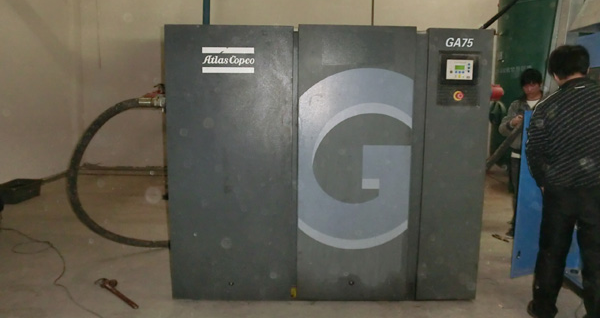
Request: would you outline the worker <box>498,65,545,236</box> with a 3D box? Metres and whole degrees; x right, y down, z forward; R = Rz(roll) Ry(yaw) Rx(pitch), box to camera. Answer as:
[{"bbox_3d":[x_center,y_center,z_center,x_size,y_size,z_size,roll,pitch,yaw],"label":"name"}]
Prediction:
[{"bbox_3d":[2.259,-0.052,4.347,0.560,1.680,0.420,4,8,22],"label":"worker"}]

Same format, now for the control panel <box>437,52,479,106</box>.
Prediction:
[{"bbox_3d":[1.016,-0.511,2.774,0.270,0.343,0.050,1,8,-1],"label":"control panel"}]

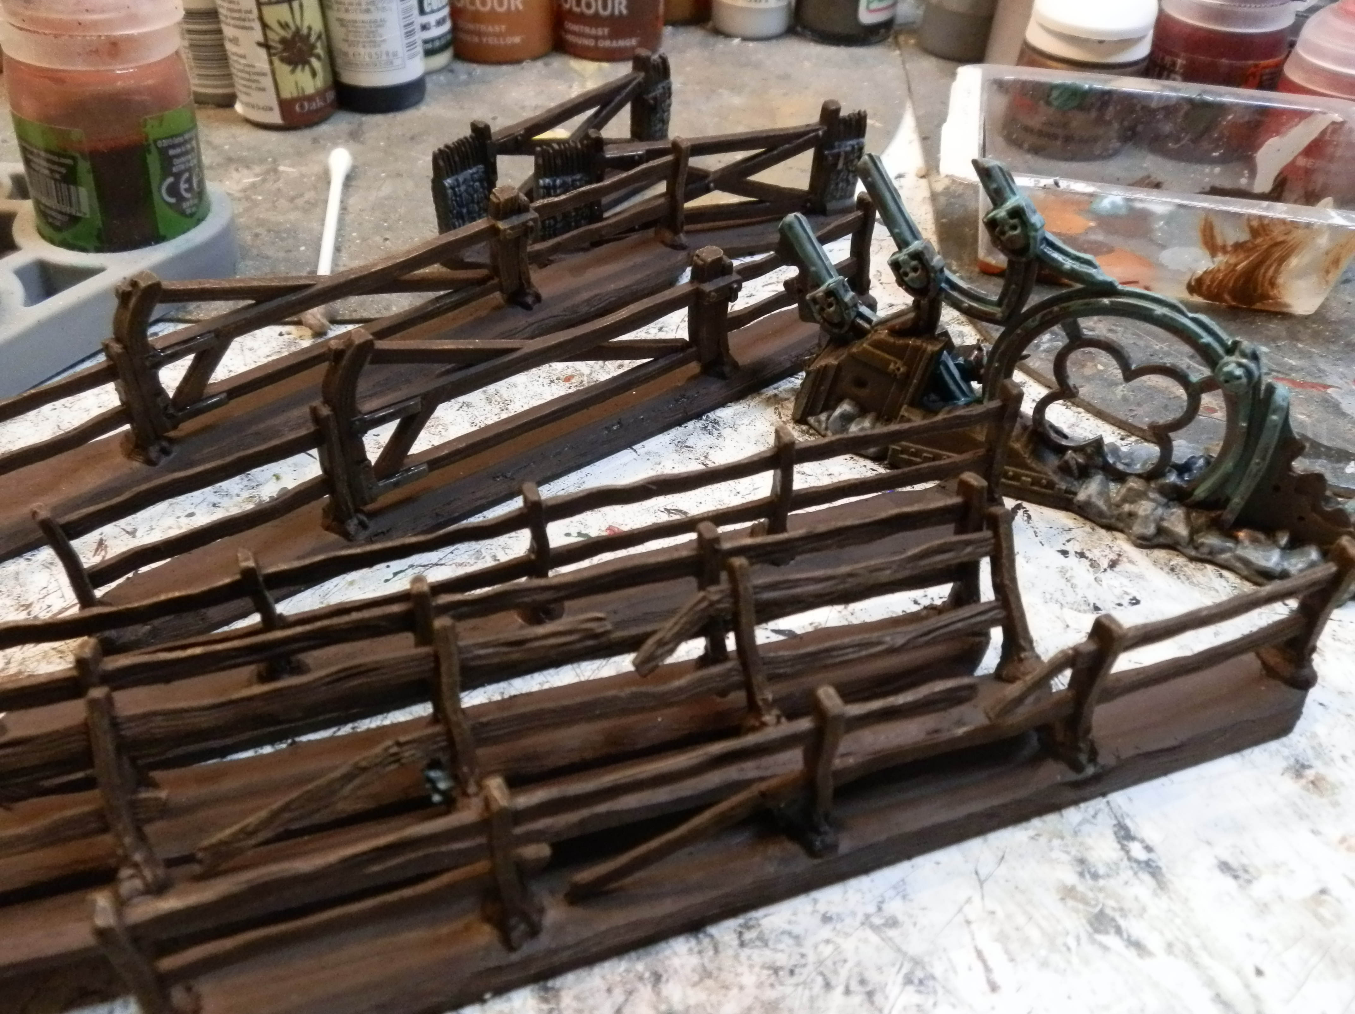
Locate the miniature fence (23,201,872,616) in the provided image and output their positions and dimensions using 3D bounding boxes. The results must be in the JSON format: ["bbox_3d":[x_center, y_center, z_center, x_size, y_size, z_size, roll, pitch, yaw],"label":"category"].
[{"bbox_3d":[-0.019,-0.022,0.163,0.141,0.033,0.015,-26,47,-29],"label":"miniature fence"}]

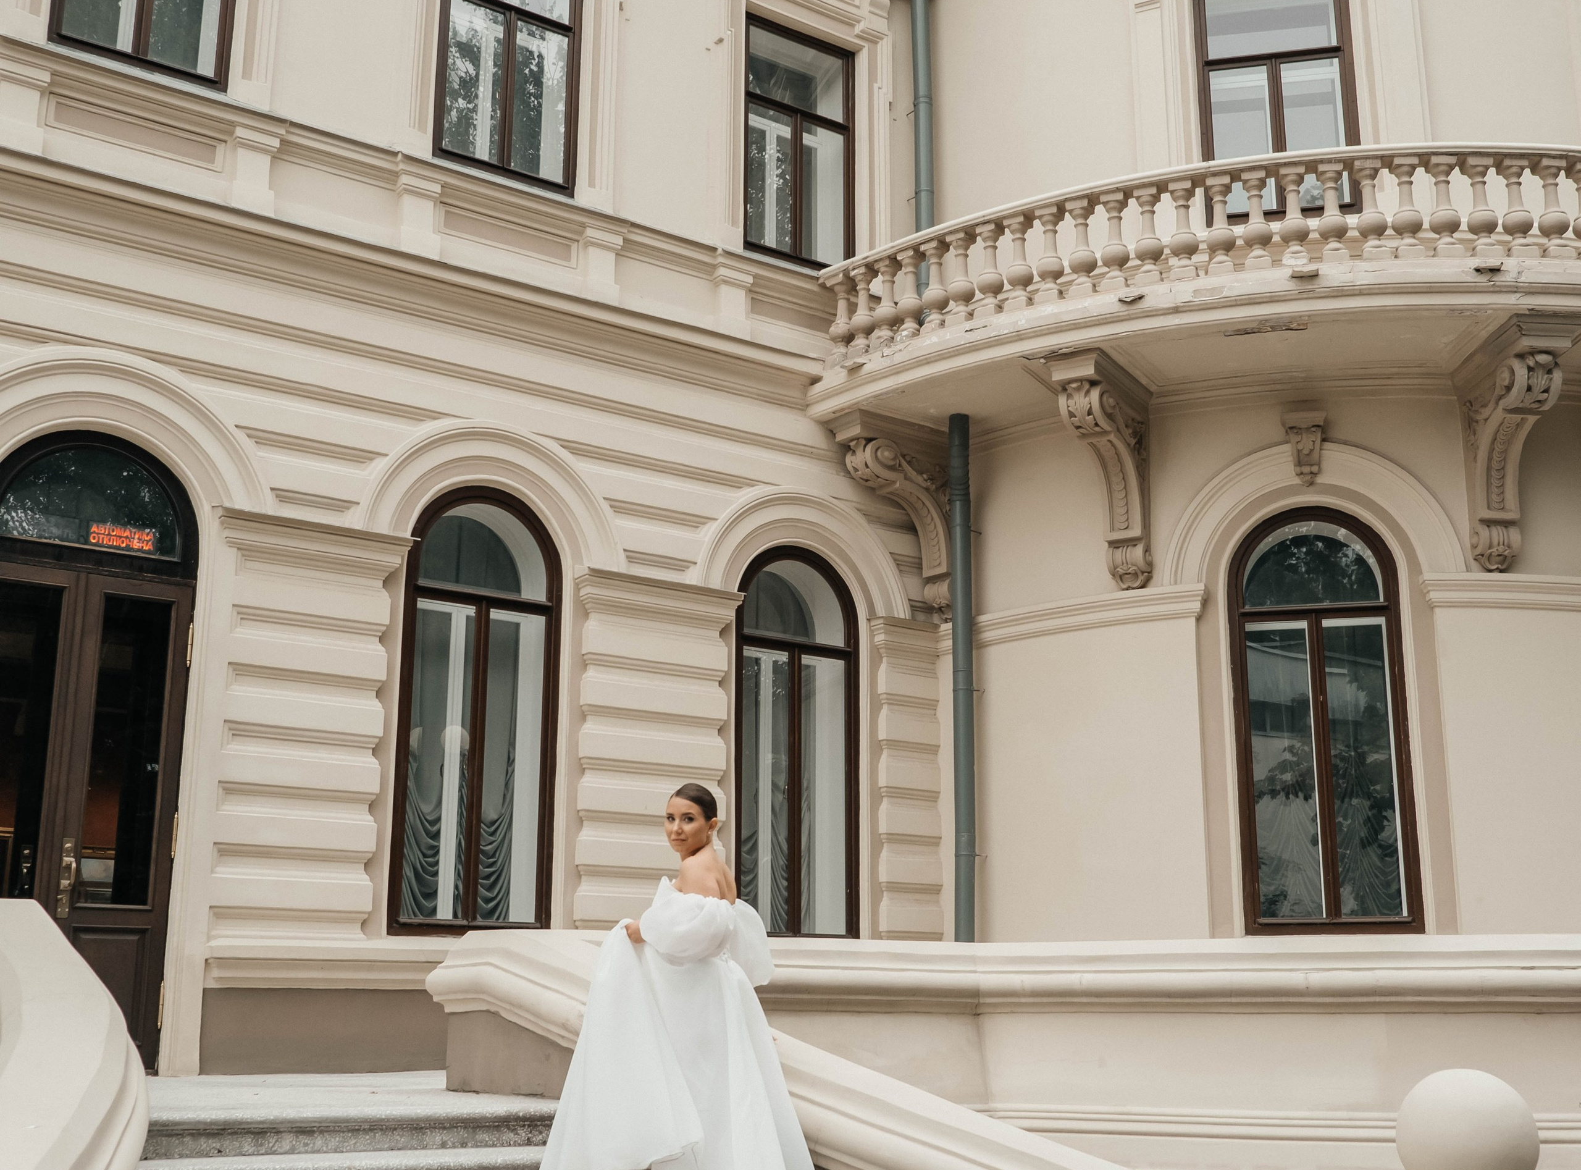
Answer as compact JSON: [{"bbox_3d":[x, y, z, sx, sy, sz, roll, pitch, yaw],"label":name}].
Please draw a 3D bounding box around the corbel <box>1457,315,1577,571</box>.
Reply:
[{"bbox_3d":[5.008,-0.939,12.123,0.460,1.470,1.080,2,-14,-5],"label":"corbel"}]

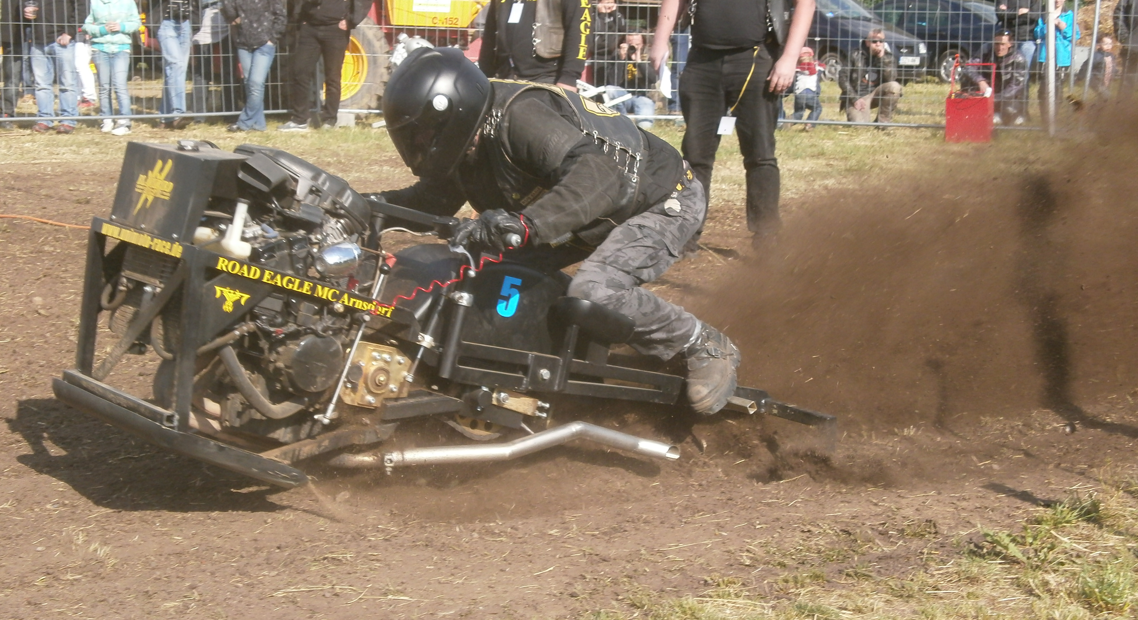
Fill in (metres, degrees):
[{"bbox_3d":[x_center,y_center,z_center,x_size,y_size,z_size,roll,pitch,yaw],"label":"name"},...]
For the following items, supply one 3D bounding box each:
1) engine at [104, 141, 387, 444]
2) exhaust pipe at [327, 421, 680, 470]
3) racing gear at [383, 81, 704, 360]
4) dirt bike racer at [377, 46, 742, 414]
[{"bbox_3d":[-0.885,-0.053,5.720,0.620,0.710,0.520,3,6,-37],"label":"engine"},{"bbox_3d":[-0.183,0.370,5.580,0.980,0.120,0.090,-1,10,-12],"label":"exhaust pipe"},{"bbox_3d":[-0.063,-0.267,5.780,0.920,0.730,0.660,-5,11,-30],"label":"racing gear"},{"bbox_3d":[-0.031,-0.231,5.760,1.060,0.970,0.700,-5,11,-30],"label":"dirt bike racer"}]

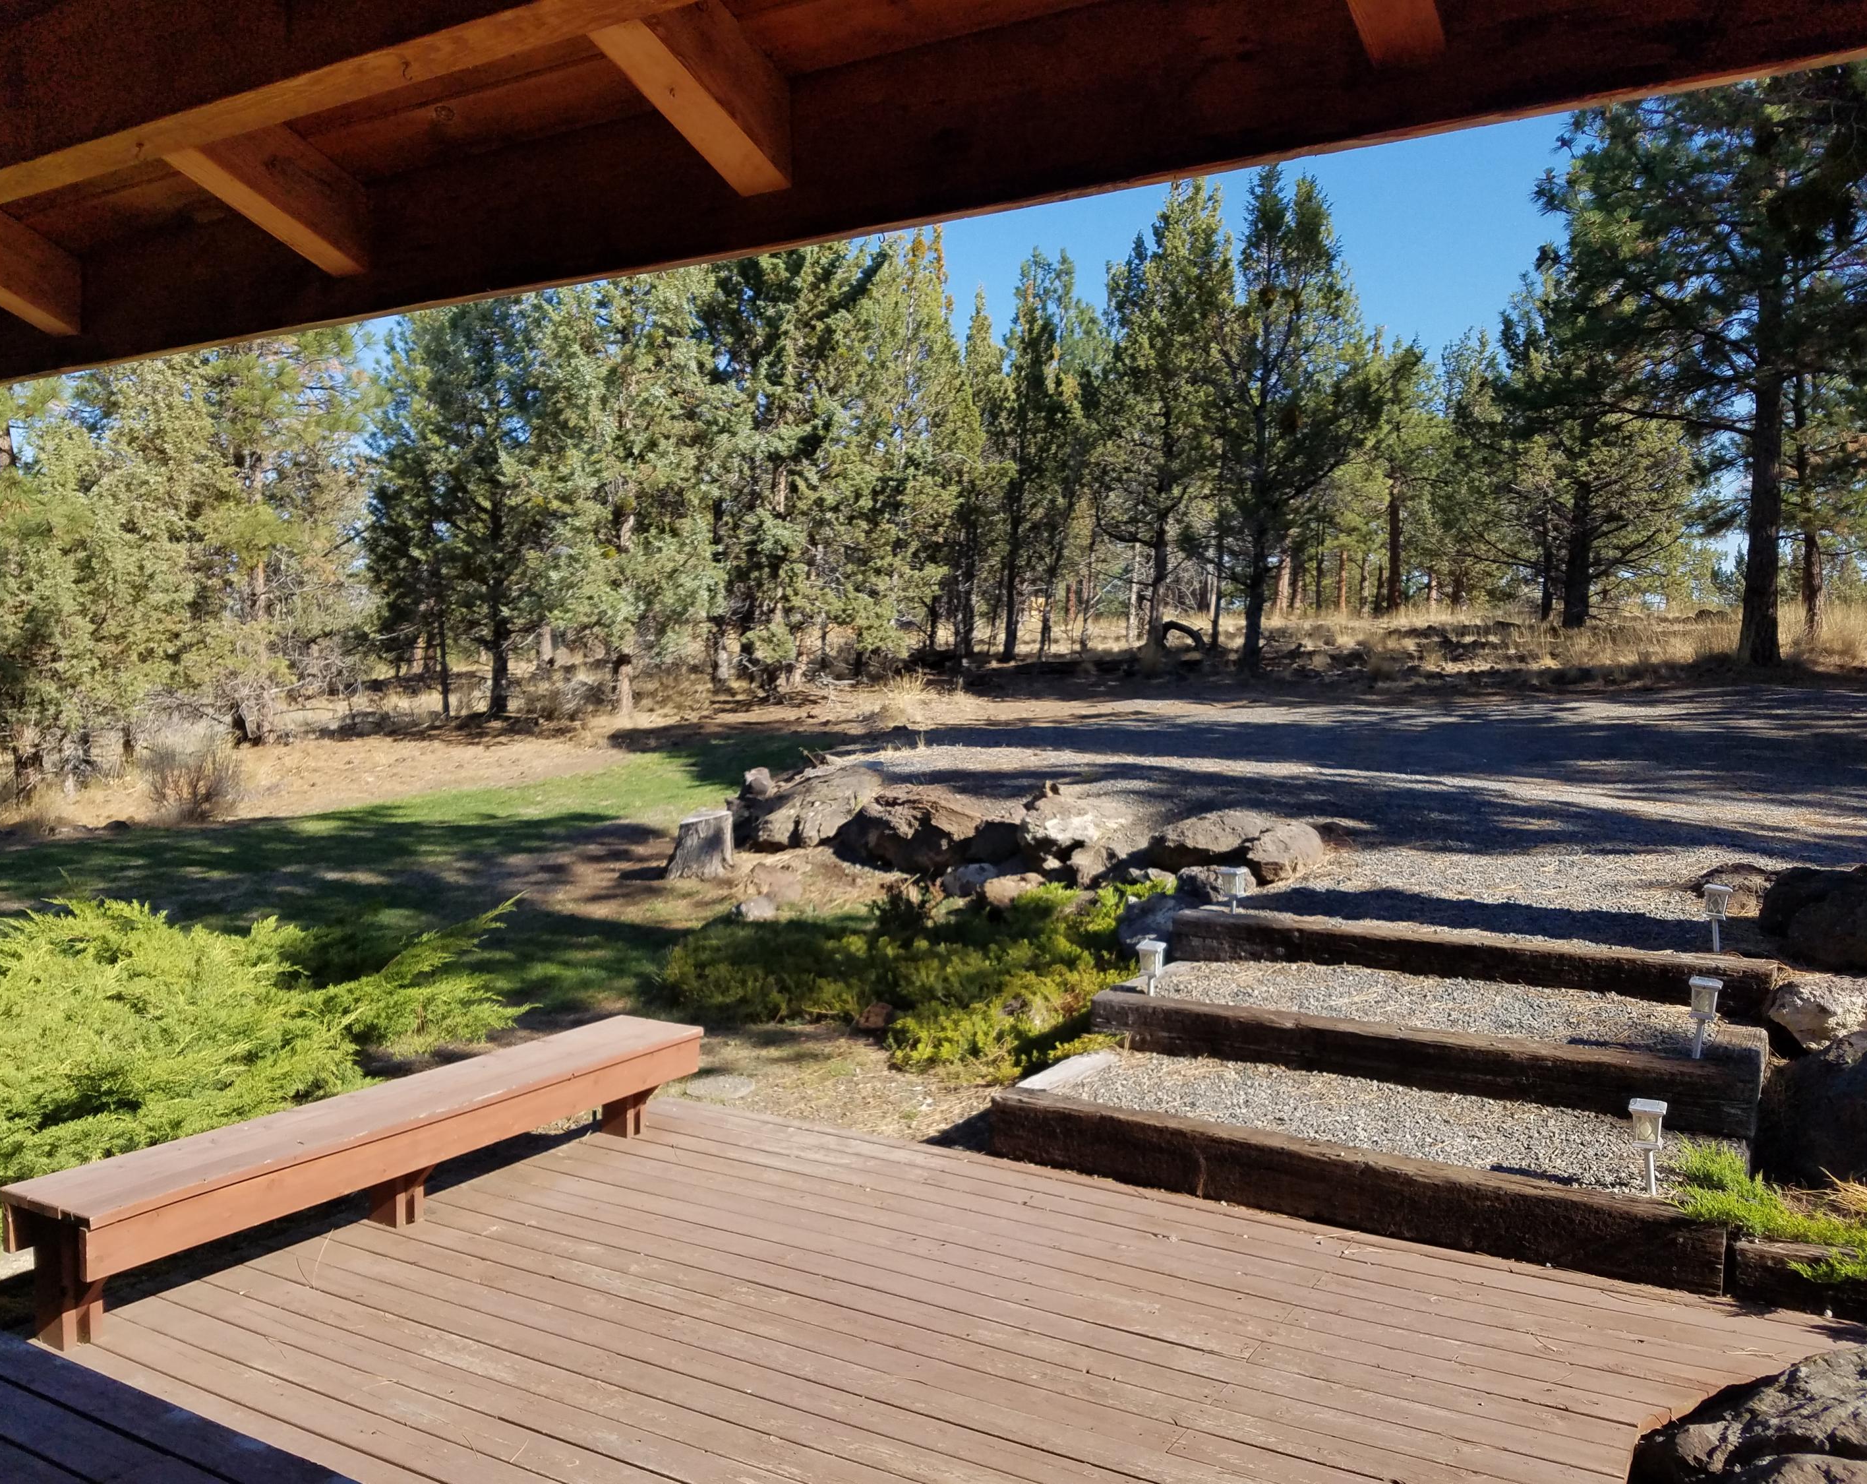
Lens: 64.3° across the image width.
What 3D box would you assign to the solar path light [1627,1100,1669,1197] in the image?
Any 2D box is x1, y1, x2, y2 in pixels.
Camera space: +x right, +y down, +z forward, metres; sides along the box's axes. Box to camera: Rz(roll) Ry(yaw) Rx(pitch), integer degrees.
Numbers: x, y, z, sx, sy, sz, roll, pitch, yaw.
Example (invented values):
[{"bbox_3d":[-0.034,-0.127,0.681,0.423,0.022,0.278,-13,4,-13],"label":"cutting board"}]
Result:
[{"bbox_3d":[2.214,1.255,4.600,0.110,0.295,0.110,1,3,32],"label":"solar path light"}]

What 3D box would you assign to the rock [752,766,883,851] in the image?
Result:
[{"bbox_3d":[-1.038,0.581,13.300,1.150,0.650,0.900,0,2,-4],"label":"rock"}]

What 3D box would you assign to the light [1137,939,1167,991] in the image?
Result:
[{"bbox_3d":[0.964,0.995,6.550,0.108,0.240,0.108,1,3,32],"label":"light"}]

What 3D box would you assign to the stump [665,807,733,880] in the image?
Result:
[{"bbox_3d":[-1.891,0.830,12.000,0.530,0.550,0.530,-1,3,-9],"label":"stump"}]

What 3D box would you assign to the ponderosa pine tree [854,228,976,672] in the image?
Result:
[{"bbox_3d":[-0.337,-5.490,27.000,2.600,8.500,2.600,0,2,-1],"label":"ponderosa pine tree"}]

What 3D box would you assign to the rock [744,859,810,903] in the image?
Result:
[{"bbox_3d":[-1.161,1.030,11.000,0.450,0.300,0.380,0,2,-6],"label":"rock"}]

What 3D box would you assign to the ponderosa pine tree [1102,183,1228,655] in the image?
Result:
[{"bbox_3d":[4.510,-6.470,29.000,2.650,9.300,2.650,0,3,9],"label":"ponderosa pine tree"}]

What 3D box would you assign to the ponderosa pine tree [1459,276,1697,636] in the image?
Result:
[{"bbox_3d":[13.527,-6.078,31.000,4.600,7.100,4.600,1,3,23],"label":"ponderosa pine tree"}]

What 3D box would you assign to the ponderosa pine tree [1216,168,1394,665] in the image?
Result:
[{"bbox_3d":[6.629,-5.802,26.500,3.100,8.900,3.100,0,3,14],"label":"ponderosa pine tree"}]

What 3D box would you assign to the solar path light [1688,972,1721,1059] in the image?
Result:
[{"bbox_3d":[2.821,1.010,5.430,0.112,0.304,0.112,1,3,32],"label":"solar path light"}]

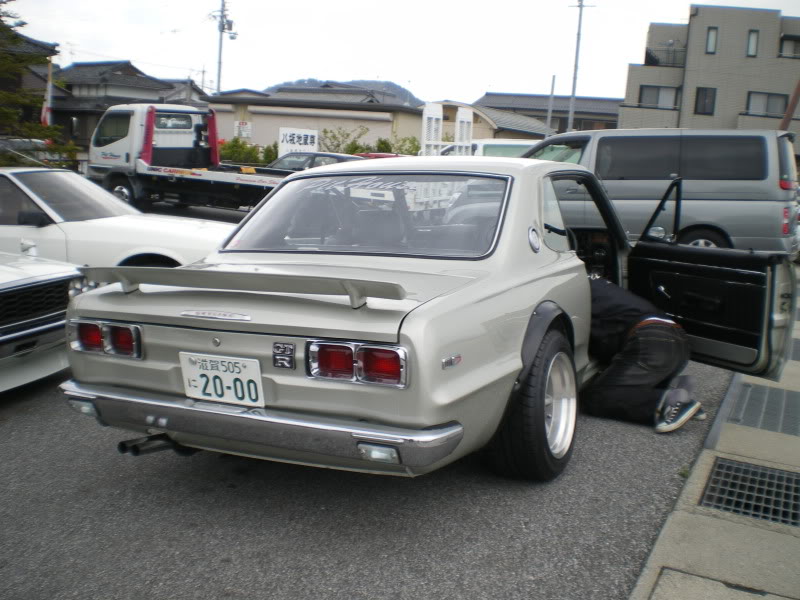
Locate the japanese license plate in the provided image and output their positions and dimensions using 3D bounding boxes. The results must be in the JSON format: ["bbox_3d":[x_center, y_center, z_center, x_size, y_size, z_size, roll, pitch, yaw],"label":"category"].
[{"bbox_3d":[-0.588,0.263,2.742,0.330,0.165,0.015,3,16,27],"label":"japanese license plate"}]

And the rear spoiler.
[{"bbox_3d":[-0.542,-0.043,2.746,1.310,0.095,0.130,3,9,27],"label":"rear spoiler"}]

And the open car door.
[{"bbox_3d":[1.553,-0.140,4.260,0.160,0.940,1.130,-4,9,-20],"label":"open car door"}]

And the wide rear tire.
[{"bbox_3d":[0.520,0.405,3.272,0.230,0.585,0.585,0,7,28],"label":"wide rear tire"}]

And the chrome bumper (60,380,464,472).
[{"bbox_3d":[-0.556,0.388,2.767,1.570,0.130,0.260,3,9,27],"label":"chrome bumper"}]

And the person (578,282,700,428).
[{"bbox_3d":[1.077,0.182,4.111,0.500,0.820,0.980,-5,13,-37],"label":"person"}]

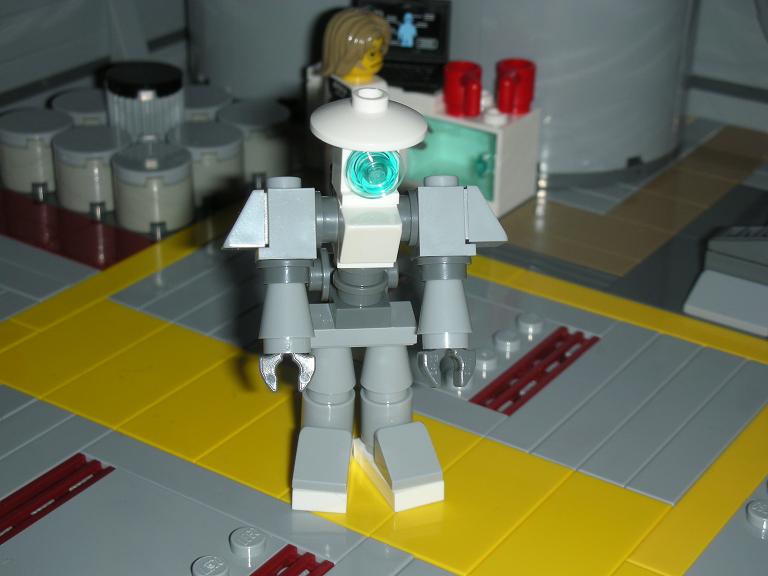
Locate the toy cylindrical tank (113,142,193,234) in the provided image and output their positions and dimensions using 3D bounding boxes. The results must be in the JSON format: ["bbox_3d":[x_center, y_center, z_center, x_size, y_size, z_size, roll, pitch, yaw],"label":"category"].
[{"bbox_3d":[-0.046,-0.020,0.321,0.016,0.013,0.016,1,27,-1],"label":"toy cylindrical tank"}]

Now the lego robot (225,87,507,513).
[{"bbox_3d":[-0.003,0.001,0.230,0.040,0.059,0.021,-2,27,-6],"label":"lego robot"}]

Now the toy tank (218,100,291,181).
[{"bbox_3d":[-0.028,-0.031,0.345,0.016,0.013,0.016,1,27,-1],"label":"toy tank"}]

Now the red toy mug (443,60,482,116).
[{"bbox_3d":[0.016,-0.039,0.323,0.007,0.009,0.010,-10,29,-21],"label":"red toy mug"}]

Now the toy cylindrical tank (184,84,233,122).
[{"bbox_3d":[-0.041,-0.036,0.353,0.016,0.013,0.016,1,27,-1],"label":"toy cylindrical tank"}]

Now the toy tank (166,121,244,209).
[{"bbox_3d":[-0.037,-0.025,0.333,0.016,0.013,0.016,1,27,-1],"label":"toy tank"}]

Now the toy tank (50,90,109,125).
[{"bbox_3d":[-0.063,-0.034,0.349,0.016,0.013,0.016,18,31,29],"label":"toy tank"}]

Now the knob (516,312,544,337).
[{"bbox_3d":[0.026,0.006,0.285,0.005,0.002,0.005,1,27,-1],"label":"knob"}]

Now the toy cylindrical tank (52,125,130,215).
[{"bbox_3d":[-0.059,-0.024,0.329,0.016,0.013,0.016,1,27,-1],"label":"toy cylindrical tank"}]

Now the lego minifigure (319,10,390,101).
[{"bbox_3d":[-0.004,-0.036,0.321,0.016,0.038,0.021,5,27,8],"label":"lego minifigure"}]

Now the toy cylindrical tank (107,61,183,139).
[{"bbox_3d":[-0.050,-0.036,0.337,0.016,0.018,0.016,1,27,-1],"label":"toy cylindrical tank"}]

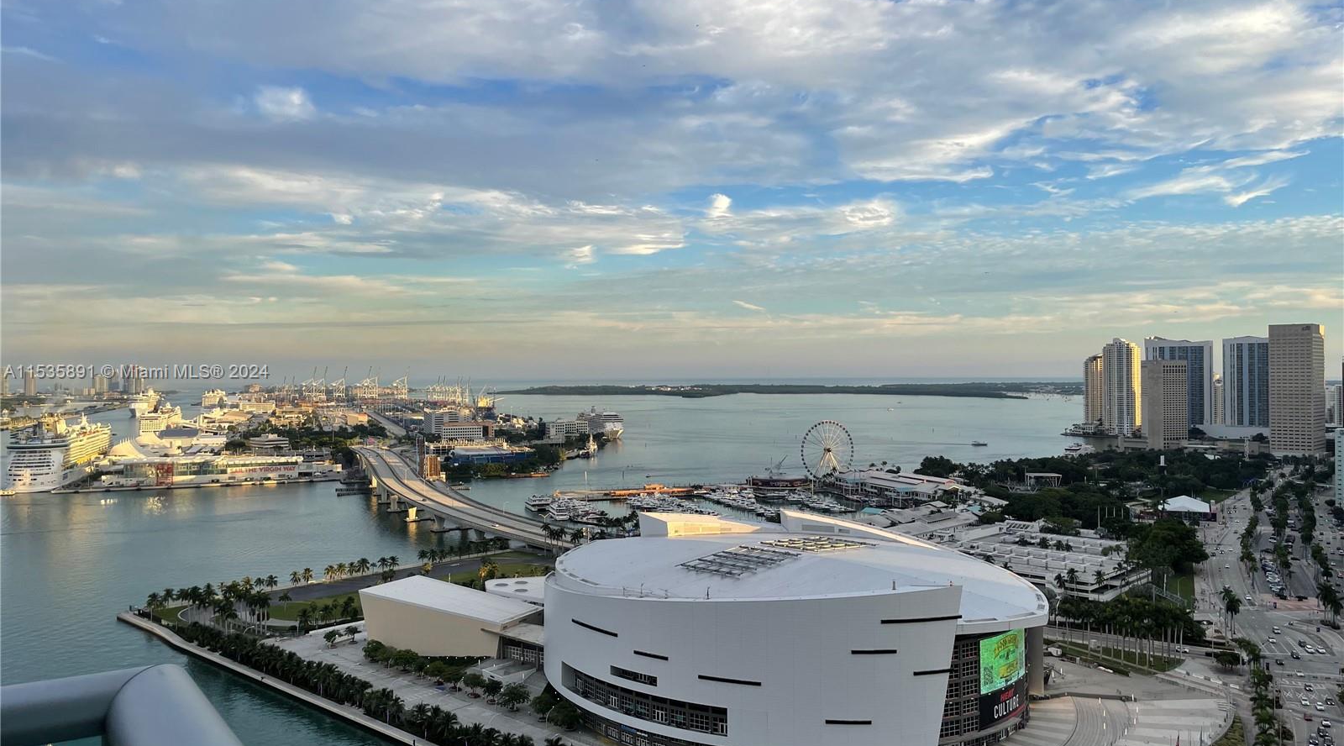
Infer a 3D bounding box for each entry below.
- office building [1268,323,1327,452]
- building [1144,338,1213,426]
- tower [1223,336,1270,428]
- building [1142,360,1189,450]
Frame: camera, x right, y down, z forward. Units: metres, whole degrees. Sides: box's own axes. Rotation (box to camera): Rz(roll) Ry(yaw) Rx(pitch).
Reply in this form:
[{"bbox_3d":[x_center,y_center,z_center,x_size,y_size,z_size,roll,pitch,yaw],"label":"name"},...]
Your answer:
[{"bbox_3d":[702.790,19.920,1134.000,43.370,148.000,52.000,0,0,45],"label":"office building"},{"bbox_3d":[694.820,19.180,1385.000,80.320,134.000,24.000,0,0,43],"label":"building"},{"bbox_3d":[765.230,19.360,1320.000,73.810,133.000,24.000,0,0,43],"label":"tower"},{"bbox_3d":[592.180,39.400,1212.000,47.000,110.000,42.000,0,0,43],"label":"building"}]

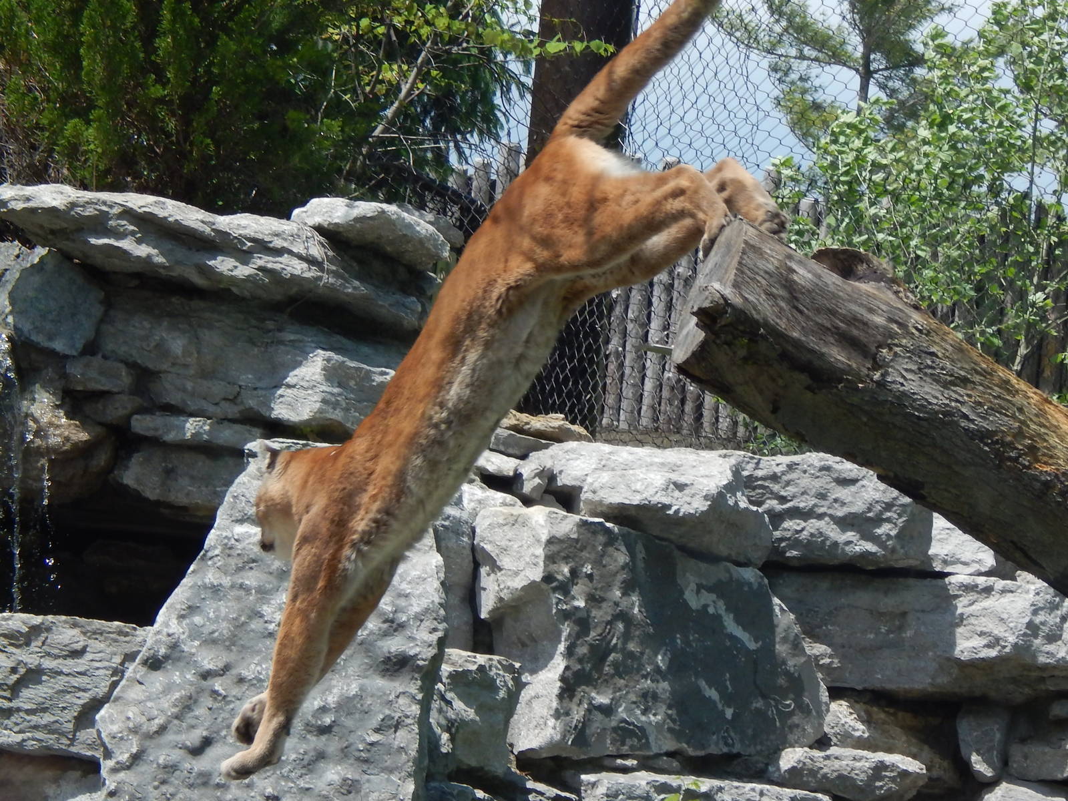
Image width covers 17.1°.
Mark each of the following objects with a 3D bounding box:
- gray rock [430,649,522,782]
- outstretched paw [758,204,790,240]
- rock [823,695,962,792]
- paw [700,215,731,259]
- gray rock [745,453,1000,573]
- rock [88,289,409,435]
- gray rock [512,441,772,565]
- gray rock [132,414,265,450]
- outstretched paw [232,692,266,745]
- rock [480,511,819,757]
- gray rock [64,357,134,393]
[{"bbox_3d":[-0.147,0.751,8.500,0.240,0.310,0.260,0,2,0],"label":"gray rock"},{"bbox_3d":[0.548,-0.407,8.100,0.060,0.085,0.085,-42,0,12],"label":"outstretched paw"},{"bbox_3d":[0.896,0.856,8.850,0.340,0.240,0.300,0,2,0],"label":"rock"},{"bbox_3d":[0.407,-0.365,7.950,0.055,0.100,0.085,28,-6,-6],"label":"paw"},{"bbox_3d":[0.851,0.283,8.950,0.640,0.290,0.420,0,2,0],"label":"gray rock"},{"bbox_3d":[-0.744,-0.105,9.400,0.830,0.370,0.450,0,2,-10],"label":"rock"},{"bbox_3d":[0.264,0.252,8.750,0.620,0.280,0.450,0,2,10],"label":"gray rock"},{"bbox_3d":[-0.887,0.085,9.400,0.360,0.100,0.260,0,2,-5],"label":"gray rock"},{"bbox_3d":[-0.629,0.709,7.900,0.065,0.120,0.090,35,-9,-6],"label":"outstretched paw"},{"bbox_3d":[0.282,0.563,8.600,0.820,0.590,0.420,0,2,-8],"label":"rock"},{"bbox_3d":[-1.155,-0.068,9.450,0.190,0.105,0.180,0,2,-5],"label":"gray rock"}]

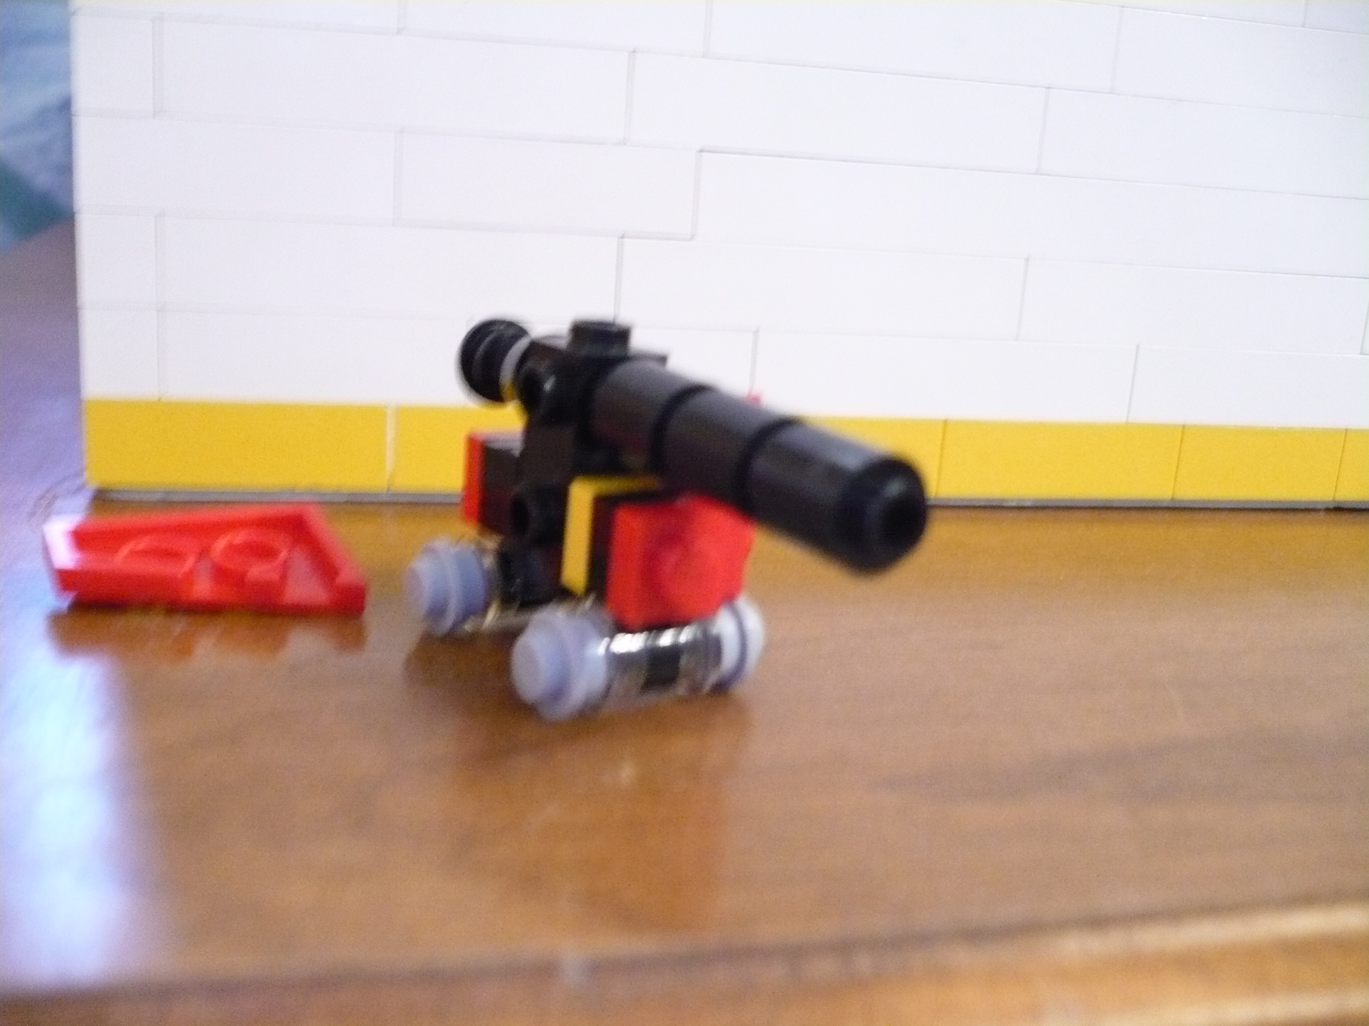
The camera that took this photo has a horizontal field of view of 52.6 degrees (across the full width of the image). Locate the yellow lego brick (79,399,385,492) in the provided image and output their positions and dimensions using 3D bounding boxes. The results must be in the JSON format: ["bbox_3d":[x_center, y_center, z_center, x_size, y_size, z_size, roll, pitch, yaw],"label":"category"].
[{"bbox_3d":[-0.048,-0.009,0.151,0.032,0.010,0.008,0,15,-13],"label":"yellow lego brick"}]

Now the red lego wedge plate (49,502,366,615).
[{"bbox_3d":[-0.041,0.006,0.120,0.024,0.005,0.016,-5,25,-27],"label":"red lego wedge plate"}]

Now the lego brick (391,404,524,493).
[{"bbox_3d":[-0.017,-0.008,0.158,0.032,0.010,0.008,0,15,-13],"label":"lego brick"}]

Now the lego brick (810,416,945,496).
[{"bbox_3d":[0.014,-0.008,0.165,0.032,0.010,0.008,0,15,-13],"label":"lego brick"}]

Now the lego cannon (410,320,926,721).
[{"bbox_3d":[-0.004,0.000,0.110,0.020,0.028,0.050,-10,23,-37],"label":"lego cannon"}]

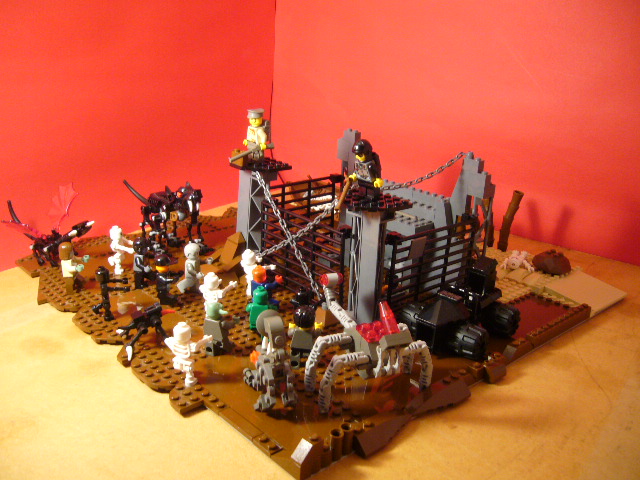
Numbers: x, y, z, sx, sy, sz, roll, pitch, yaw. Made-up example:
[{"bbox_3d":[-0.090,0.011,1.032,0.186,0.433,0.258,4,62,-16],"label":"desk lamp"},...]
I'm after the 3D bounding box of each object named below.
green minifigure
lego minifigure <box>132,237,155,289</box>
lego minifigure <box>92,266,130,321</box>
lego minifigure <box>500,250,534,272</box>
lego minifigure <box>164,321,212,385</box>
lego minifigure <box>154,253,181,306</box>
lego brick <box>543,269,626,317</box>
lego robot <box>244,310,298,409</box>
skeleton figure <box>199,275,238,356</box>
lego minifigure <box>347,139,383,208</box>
[{"bbox_3d":[-0.043,0.052,0.459,0.024,0.040,0.018,7,19,12],"label":"green minifigure"},{"bbox_3d":[-0.145,0.019,0.535,0.019,0.042,0.025,-1,19,-9],"label":"lego minifigure"},{"bbox_3d":[-0.152,0.039,0.474,0.028,0.042,0.023,-4,20,-19],"label":"lego minifigure"},{"bbox_3d":[0.193,0.019,0.627,0.031,0.011,0.042,10,20,22],"label":"lego minifigure"},{"bbox_3d":[-0.079,0.069,0.396,0.024,0.042,0.022,16,23,35],"label":"lego minifigure"},{"bbox_3d":[-0.119,0.030,0.505,0.021,0.042,0.025,-4,20,-20],"label":"lego minifigure"},{"bbox_3d":[0.240,0.047,0.579,0.064,0.011,0.048,-14,25,-41],"label":"lego brick"},{"bbox_3d":[-0.029,0.068,0.382,0.033,0.061,0.029,-14,25,-41],"label":"lego robot"},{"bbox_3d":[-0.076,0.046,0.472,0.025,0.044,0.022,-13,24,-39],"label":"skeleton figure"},{"bbox_3d":[0.030,-0.043,0.422,0.018,0.042,0.025,-23,30,-37],"label":"lego minifigure"}]

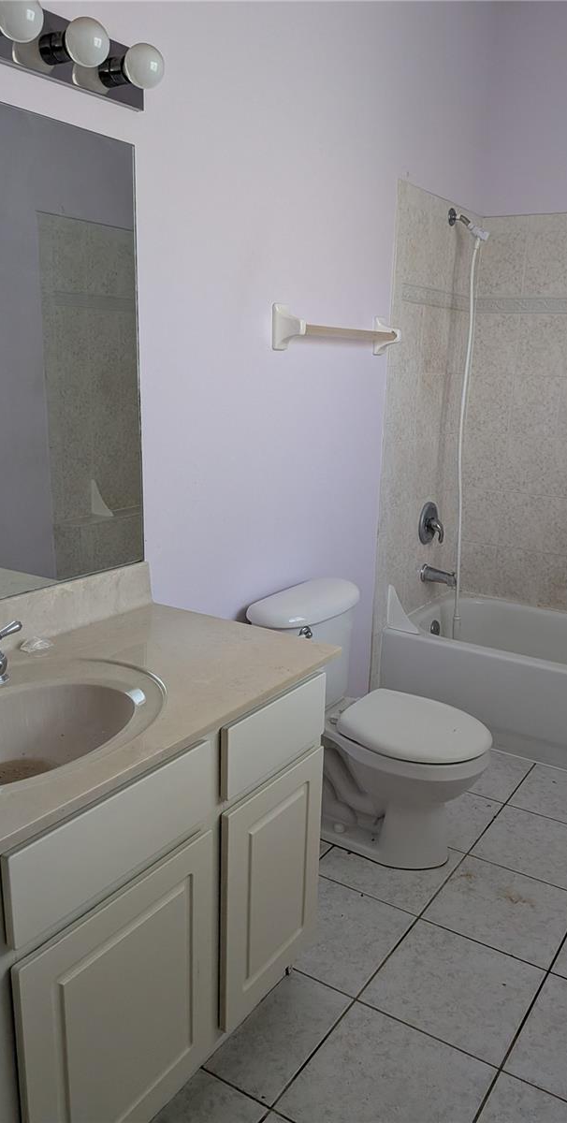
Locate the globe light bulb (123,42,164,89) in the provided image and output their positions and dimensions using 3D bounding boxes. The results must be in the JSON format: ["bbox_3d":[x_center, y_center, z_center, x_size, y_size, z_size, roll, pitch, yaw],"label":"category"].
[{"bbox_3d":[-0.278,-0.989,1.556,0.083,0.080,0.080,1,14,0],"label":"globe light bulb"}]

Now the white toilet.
[{"bbox_3d":[0.280,0.493,2.349,0.715,0.703,0.510,11,17,33],"label":"white toilet"}]

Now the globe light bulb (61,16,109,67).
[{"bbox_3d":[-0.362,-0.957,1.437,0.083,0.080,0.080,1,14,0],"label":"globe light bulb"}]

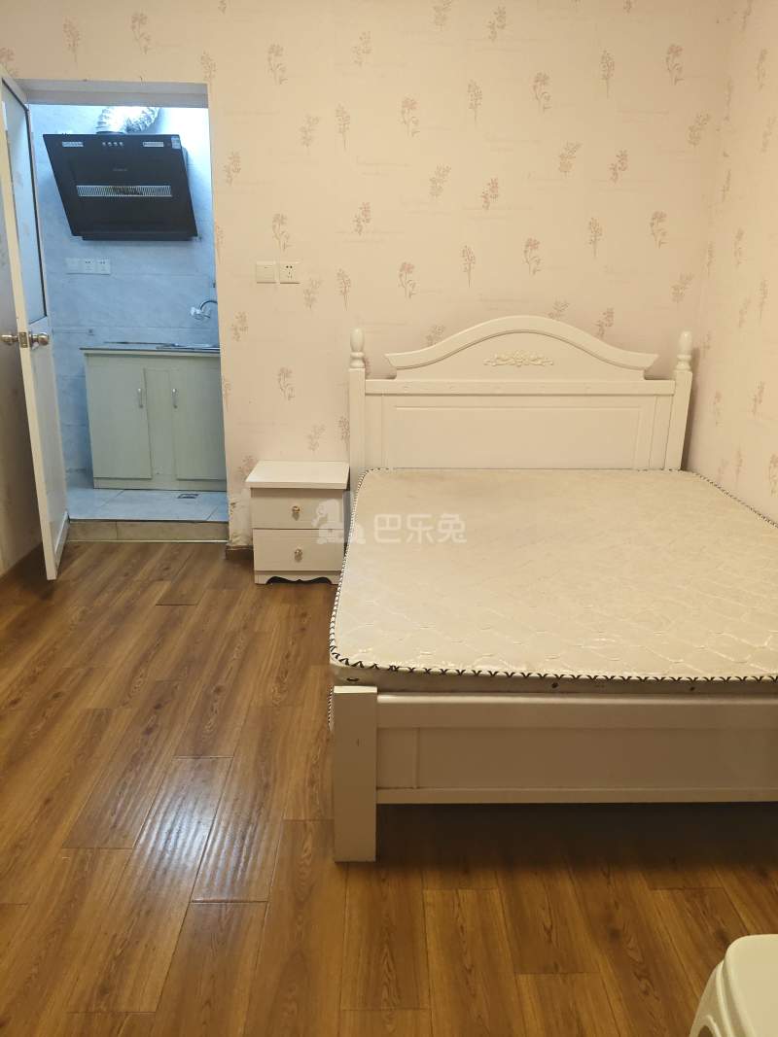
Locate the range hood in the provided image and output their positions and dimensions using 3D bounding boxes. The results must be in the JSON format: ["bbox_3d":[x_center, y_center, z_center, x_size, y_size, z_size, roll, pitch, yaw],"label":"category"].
[{"bbox_3d":[-1.428,-1.784,4.241,0.705,0.496,0.342,0,16,-1],"label":"range hood"}]

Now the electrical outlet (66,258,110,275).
[{"bbox_3d":[-1.736,-1.460,4.500,0.260,0.088,0.012,0,16,-1],"label":"electrical outlet"}]

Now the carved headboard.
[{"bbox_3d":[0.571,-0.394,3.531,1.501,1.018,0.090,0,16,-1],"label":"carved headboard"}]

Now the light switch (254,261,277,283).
[{"bbox_3d":[-0.531,-1.069,3.383,0.087,0.087,0.012,0,16,-1],"label":"light switch"}]

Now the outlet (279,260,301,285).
[{"bbox_3d":[-0.430,-1.069,3.385,0.087,0.087,0.012,0,16,-1],"label":"outlet"}]

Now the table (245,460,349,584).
[{"bbox_3d":[-0.390,0.021,3.500,0.418,0.466,0.363,0,18,-1],"label":"table"}]

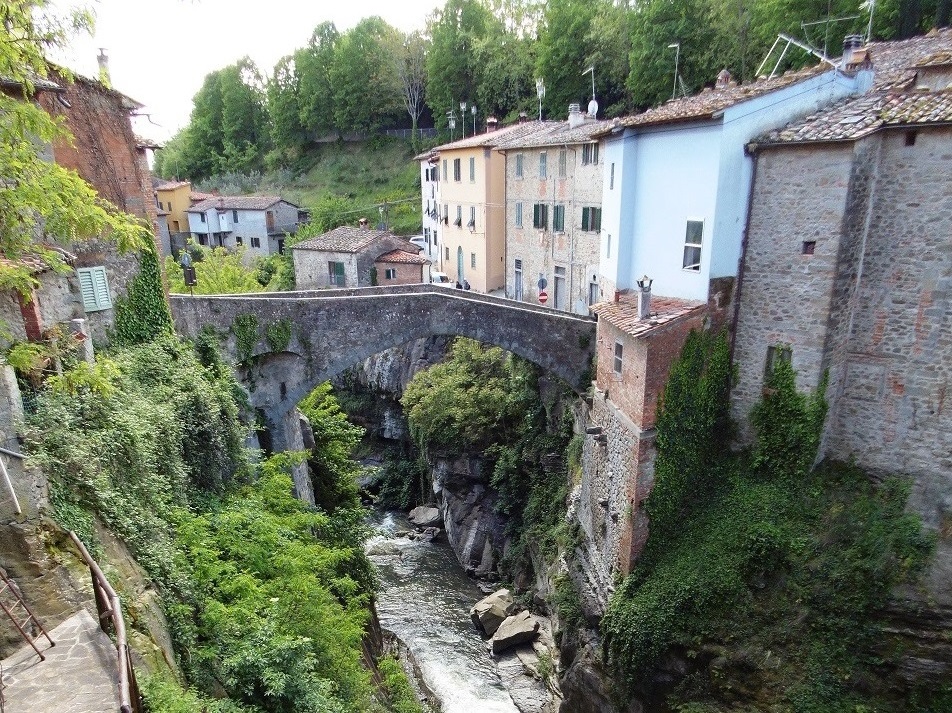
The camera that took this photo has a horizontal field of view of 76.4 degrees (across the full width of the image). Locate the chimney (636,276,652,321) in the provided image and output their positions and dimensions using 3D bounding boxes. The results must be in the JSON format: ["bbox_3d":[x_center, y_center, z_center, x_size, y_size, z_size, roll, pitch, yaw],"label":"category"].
[{"bbox_3d":[6.771,-2.355,24.226,0.500,1.780,0.500,-2,15,-5],"label":"chimney"}]

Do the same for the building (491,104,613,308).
[{"bbox_3d":[7.190,-8.474,34.833,8.400,10.500,7.600,-12,19,-37],"label":"building"}]

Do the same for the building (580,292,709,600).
[{"bbox_3d":[7.115,3.148,26.381,2.958,12.000,6.200,-1,15,-2],"label":"building"}]

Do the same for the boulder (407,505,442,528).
[{"bbox_3d":[-3.225,10.049,37.862,1.950,1.000,1.500,-6,16,-19],"label":"boulder"}]

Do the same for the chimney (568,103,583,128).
[{"bbox_3d":[5.593,-13.585,34.165,0.650,1.322,0.620,-13,19,-38],"label":"chimney"}]

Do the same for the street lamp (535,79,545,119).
[{"bbox_3d":[4.017,-15.994,37.659,0.650,2.432,0.500,11,19,37],"label":"street lamp"}]

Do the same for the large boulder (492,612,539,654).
[{"bbox_3d":[2.020,13.338,29.437,2.000,1.200,1.500,-11,18,-34],"label":"large boulder"}]

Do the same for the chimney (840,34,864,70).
[{"bbox_3d":[13.794,-11.125,22.213,0.580,1.275,0.580,-9,17,-29],"label":"chimney"}]

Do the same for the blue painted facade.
[{"bbox_3d":[9.938,-7.303,26.669,6.600,8.400,7.600,-8,17,-27],"label":"blue painted facade"}]

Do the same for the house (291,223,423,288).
[{"bbox_3d":[-8.937,-7.587,46.380,6.894,4.300,7.001,10,18,35],"label":"house"}]

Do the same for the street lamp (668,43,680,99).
[{"bbox_3d":[9.563,-13.624,28.989,0.650,2.513,0.200,-2,15,-5],"label":"street lamp"}]

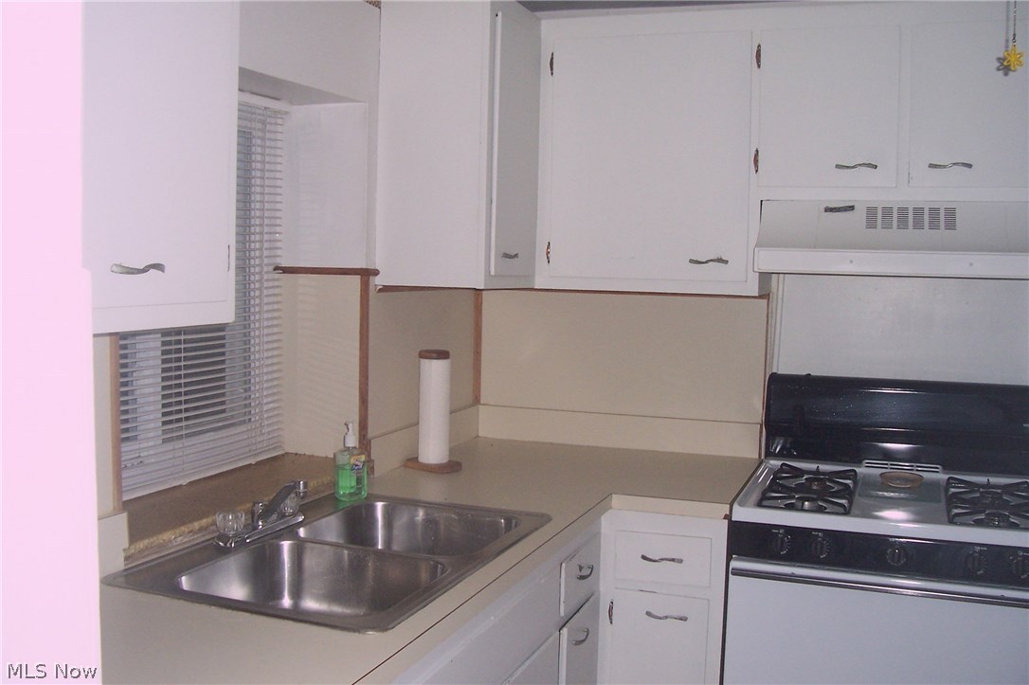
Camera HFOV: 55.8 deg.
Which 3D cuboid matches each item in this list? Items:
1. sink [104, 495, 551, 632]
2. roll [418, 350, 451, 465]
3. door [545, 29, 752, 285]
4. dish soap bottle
[{"bbox_3d":[-0.311,0.471,1.885,0.566,0.165,0.811,3,4,21],"label":"sink"},{"bbox_3d":[-0.218,0.175,2.663,0.086,0.305,0.086,1,4,0],"label":"roll"},{"bbox_3d":[0.368,-0.509,2.695,0.563,0.675,0.025,3,4,21],"label":"door"},{"bbox_3d":[-0.385,0.275,2.272,0.048,0.184,0.064,4,5,33],"label":"dish soap bottle"}]

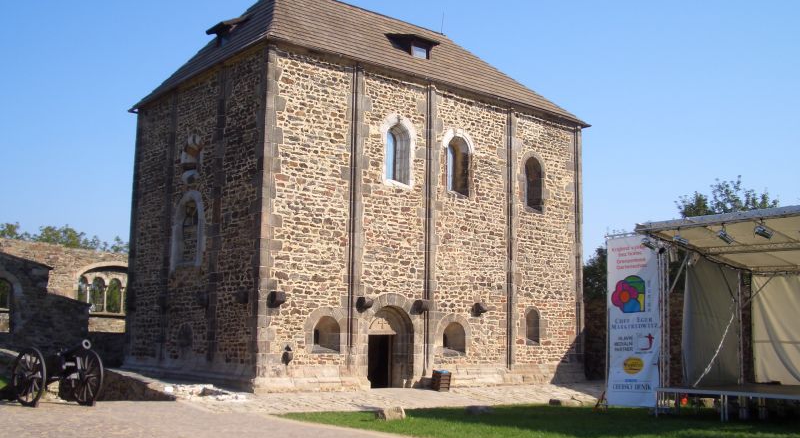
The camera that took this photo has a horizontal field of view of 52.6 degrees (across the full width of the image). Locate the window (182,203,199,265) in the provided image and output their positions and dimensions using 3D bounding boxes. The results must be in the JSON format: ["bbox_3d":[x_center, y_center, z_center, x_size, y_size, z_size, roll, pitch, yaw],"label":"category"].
[{"bbox_3d":[-8.068,0.514,31.526,0.300,2.450,1.300,8,-11,-39],"label":"window"}]

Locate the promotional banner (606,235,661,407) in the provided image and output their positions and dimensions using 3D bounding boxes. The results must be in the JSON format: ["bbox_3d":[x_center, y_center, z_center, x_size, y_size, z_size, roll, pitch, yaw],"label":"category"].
[{"bbox_3d":[5.918,2.598,20.500,0.100,4.300,1.400,9,-12,-44],"label":"promotional banner"}]

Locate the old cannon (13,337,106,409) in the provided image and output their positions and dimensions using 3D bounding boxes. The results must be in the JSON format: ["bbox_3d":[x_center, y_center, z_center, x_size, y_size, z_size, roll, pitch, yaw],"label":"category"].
[{"bbox_3d":[-8.231,3.672,19.301,2.800,1.500,1.580,-7,-11,40],"label":"old cannon"}]

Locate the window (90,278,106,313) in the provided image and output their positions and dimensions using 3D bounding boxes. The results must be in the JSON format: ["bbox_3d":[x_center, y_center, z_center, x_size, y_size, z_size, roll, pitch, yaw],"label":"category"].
[{"bbox_3d":[-14.909,3.783,40.000,0.300,1.750,1.050,-3,-9,22],"label":"window"}]

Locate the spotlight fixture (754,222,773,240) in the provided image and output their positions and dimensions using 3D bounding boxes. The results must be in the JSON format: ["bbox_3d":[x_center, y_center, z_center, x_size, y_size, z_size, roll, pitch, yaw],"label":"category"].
[{"bbox_3d":[7.684,0.243,17.100,0.420,0.310,0.270,24,-14,-13],"label":"spotlight fixture"}]

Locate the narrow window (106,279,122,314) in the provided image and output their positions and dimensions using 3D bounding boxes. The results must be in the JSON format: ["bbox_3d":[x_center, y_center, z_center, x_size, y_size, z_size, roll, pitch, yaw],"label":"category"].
[{"bbox_3d":[-14.400,3.909,40.800,0.300,1.720,1.050,-3,-9,22],"label":"narrow window"}]

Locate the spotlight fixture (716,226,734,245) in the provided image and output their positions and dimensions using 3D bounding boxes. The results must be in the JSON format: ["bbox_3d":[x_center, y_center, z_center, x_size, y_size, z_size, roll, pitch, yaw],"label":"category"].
[{"bbox_3d":[7.163,0.352,17.800,0.420,0.310,0.270,32,-16,-11],"label":"spotlight fixture"}]

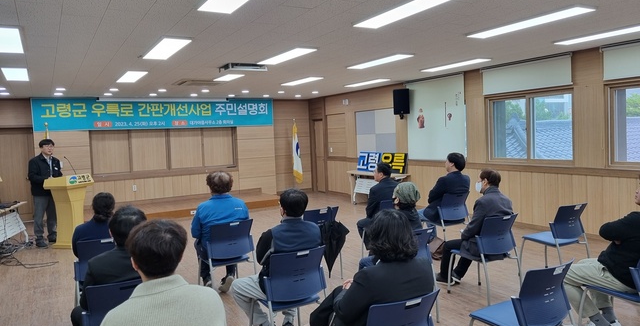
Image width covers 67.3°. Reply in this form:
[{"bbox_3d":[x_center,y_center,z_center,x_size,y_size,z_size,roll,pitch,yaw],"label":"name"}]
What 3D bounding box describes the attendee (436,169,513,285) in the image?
[{"bbox_3d":[1.503,0.657,4.788,0.530,1.230,0.800,-4,4,-35],"label":"attendee"}]

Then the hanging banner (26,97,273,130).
[{"bbox_3d":[-3.755,-1.206,11.772,5.670,0.720,0.020,-4,4,-29],"label":"hanging banner"}]

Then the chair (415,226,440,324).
[{"bbox_3d":[0.639,0.890,3.904,0.470,0.800,0.540,-4,3,-30],"label":"chair"}]

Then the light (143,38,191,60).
[{"bbox_3d":[-1.696,-1.265,5.281,0.284,0.050,1.240,-4,3,-30],"label":"light"}]

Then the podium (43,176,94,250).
[{"bbox_3d":[-3.898,0.752,7.566,0.430,1.140,0.620,-2,3,11],"label":"podium"}]

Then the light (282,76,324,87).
[{"bbox_3d":[-0.328,-1.529,8.957,0.280,0.050,1.250,-4,4,-29],"label":"light"}]

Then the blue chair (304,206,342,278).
[{"bbox_3d":[-0.101,0.897,5.447,0.490,0.800,0.530,-4,4,-29],"label":"blue chair"}]

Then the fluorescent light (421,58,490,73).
[{"bbox_3d":[2.110,-1.542,7.550,0.280,0.050,1.250,-4,4,-29],"label":"fluorescent light"}]

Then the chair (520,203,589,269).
[{"bbox_3d":[2.445,0.792,5.023,0.480,0.780,0.530,-4,3,-30],"label":"chair"}]

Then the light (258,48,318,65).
[{"bbox_3d":[-0.442,-1.351,6.180,0.310,0.050,1.240,-4,3,-30],"label":"light"}]

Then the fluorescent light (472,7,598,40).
[{"bbox_3d":[2.050,-1.381,4.839,0.310,0.050,1.240,-4,3,-30],"label":"fluorescent light"}]

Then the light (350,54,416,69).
[{"bbox_3d":[0.847,-1.442,6.943,0.310,0.050,1.240,-4,3,-30],"label":"light"}]

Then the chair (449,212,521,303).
[{"bbox_3d":[1.532,0.856,4.509,0.480,0.780,0.530,-4,3,-30],"label":"chair"}]

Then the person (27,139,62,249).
[{"bbox_3d":[-4.376,0.464,7.709,0.400,1.700,0.510,-1,3,22],"label":"person"}]

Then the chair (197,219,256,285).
[{"bbox_3d":[-0.911,0.942,4.721,0.480,0.780,0.530,-4,3,-30],"label":"chair"}]

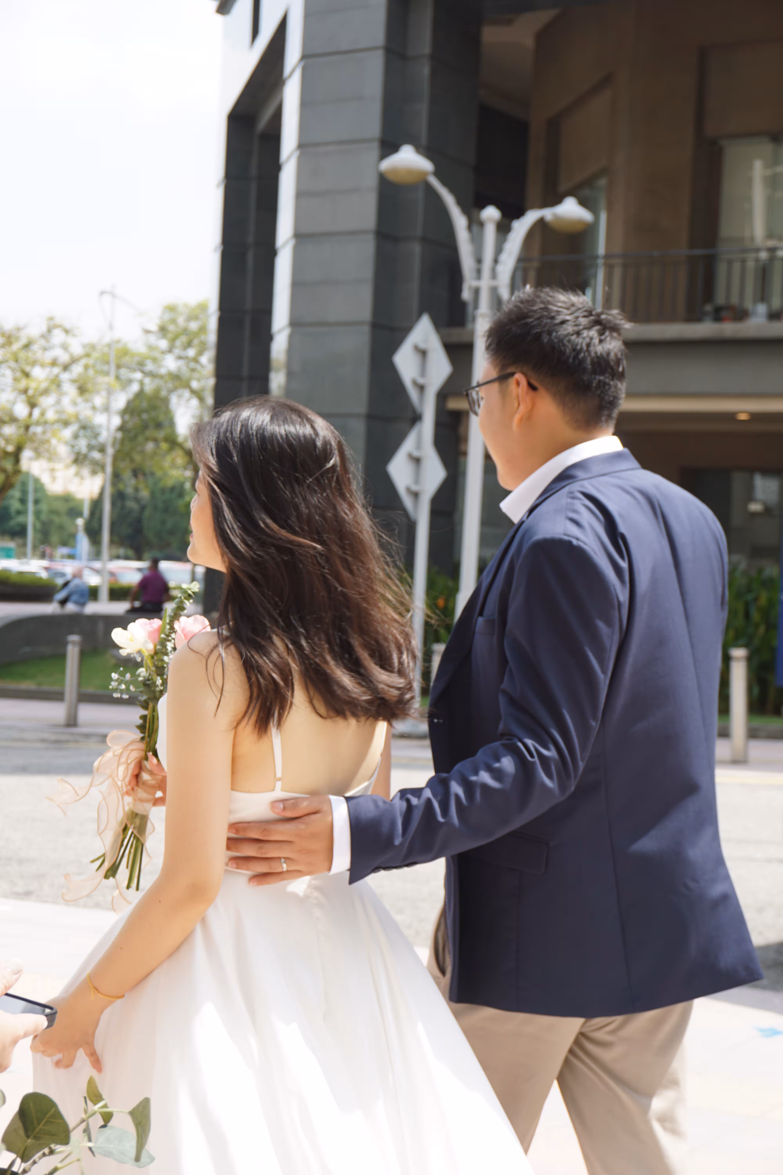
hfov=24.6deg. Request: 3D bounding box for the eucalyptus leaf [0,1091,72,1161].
[{"bbox_3d":[-0.328,0.496,1.650,0.060,0.065,0.018,20,9,-5],"label":"eucalyptus leaf"}]

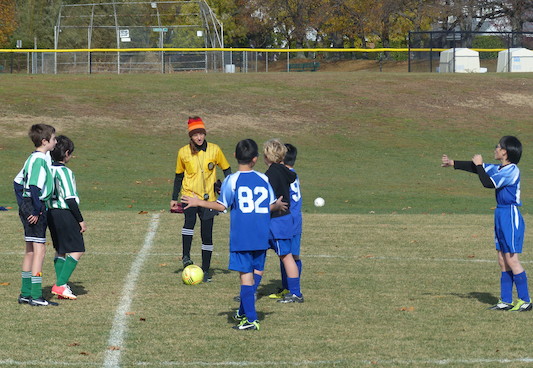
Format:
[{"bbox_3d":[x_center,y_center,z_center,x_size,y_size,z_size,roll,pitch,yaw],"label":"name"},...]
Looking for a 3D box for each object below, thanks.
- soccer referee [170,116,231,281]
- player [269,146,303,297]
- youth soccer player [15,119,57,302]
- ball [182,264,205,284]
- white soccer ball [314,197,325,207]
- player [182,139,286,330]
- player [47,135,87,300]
[{"bbox_3d":[-0.658,0.151,29.000,0.580,1.641,0.420,0,1,-12],"label":"soccer referee"},{"bbox_3d":[0.187,0.331,25.900,0.370,1.377,0.410,1,1,32],"label":"player"},{"bbox_3d":[-1.984,0.261,25.000,0.350,1.549,0.420,0,1,-30],"label":"youth soccer player"},{"bbox_3d":[-0.709,0.882,28.200,0.210,0.210,0.210,0,1,0],"label":"ball"},{"bbox_3d":[1.092,0.371,60.000,0.217,0.217,0.217,0,1,0],"label":"white soccer ball"},{"bbox_3d":[-0.241,0.375,21.900,0.760,1.423,0.500,0,1,-12],"label":"player"},{"bbox_3d":[-1.764,0.295,25.800,0.380,1.449,0.420,0,1,-40],"label":"player"}]

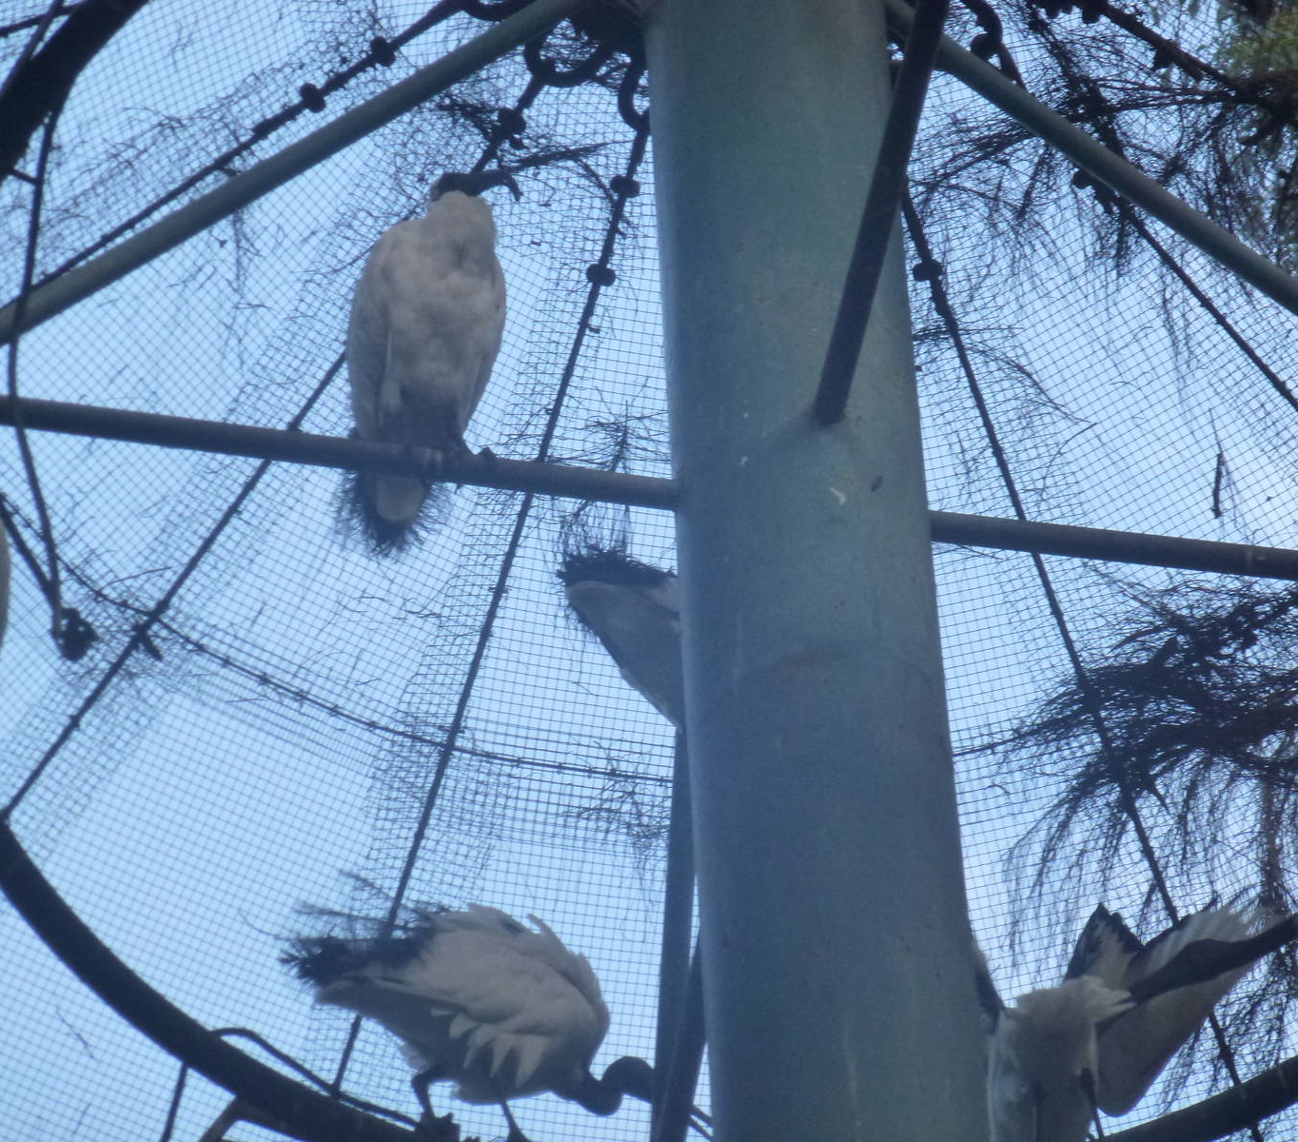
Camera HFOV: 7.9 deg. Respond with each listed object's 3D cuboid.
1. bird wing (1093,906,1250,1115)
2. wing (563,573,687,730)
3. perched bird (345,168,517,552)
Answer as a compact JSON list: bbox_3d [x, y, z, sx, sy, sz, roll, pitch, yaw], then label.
[{"bbox_3d":[0.612,0.517,11.050,0.200,0.270,0.130,10,-55,-10],"label":"bird wing"},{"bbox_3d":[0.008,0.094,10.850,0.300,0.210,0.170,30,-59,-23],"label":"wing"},{"bbox_3d":[-0.246,-0.237,10.620,0.190,0.390,0.310,11,-53,-11],"label":"perched bird"}]

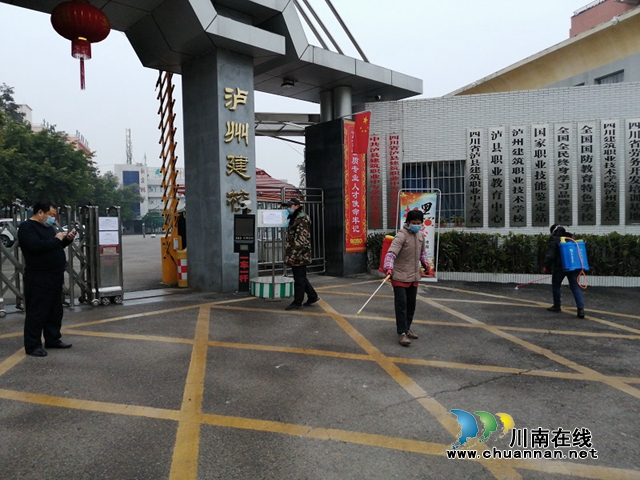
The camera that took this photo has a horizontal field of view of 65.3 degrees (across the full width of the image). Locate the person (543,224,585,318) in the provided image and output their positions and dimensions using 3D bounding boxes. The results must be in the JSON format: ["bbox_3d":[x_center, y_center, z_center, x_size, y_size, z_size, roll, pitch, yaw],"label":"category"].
[{"bbox_3d":[3.630,0.470,7.450,0.500,1.390,0.620,-2,2,-33],"label":"person"}]

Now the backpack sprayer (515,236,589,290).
[{"bbox_3d":[3.520,0.350,7.650,0.450,0.790,0.980,-2,3,-35],"label":"backpack sprayer"}]

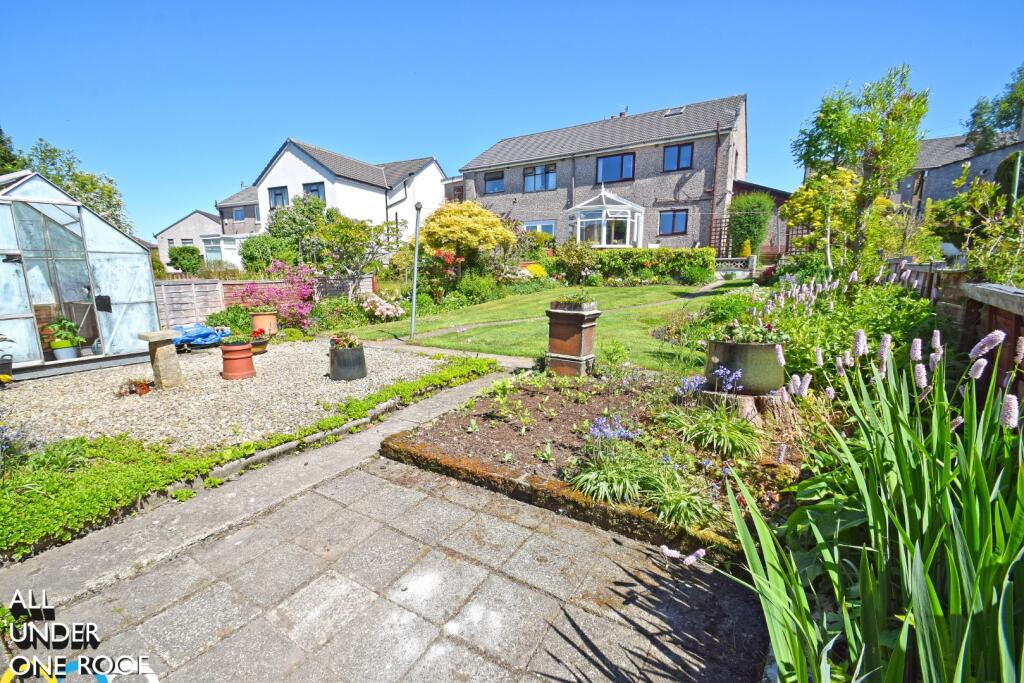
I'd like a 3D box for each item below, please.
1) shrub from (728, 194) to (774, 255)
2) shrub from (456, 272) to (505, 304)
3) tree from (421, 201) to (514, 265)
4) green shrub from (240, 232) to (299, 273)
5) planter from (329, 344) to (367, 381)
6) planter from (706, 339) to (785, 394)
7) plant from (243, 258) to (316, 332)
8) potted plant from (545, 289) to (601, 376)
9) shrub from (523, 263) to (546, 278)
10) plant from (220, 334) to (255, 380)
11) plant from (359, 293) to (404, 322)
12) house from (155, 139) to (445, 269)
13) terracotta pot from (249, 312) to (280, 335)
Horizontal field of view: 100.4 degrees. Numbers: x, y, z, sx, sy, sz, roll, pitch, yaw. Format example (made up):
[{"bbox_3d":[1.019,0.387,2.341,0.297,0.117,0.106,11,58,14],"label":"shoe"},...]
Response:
[{"bbox_3d":[8.632,-4.113,15.313,1.420,2.228,1.400,5,11,28],"label":"shrub"},{"bbox_3d":[-0.818,-1.383,11.042,1.200,0.694,1.050,0,10,-4],"label":"shrub"},{"bbox_3d":[-1.363,-3.182,13.263,3.000,2.100,2.800,0,9,0],"label":"tree"},{"bbox_3d":[-9.015,-3.232,15.877,2.050,1.459,1.900,-5,11,-29],"label":"green shrub"},{"bbox_3d":[-1.820,0.224,4.751,0.330,0.342,0.330,-7,12,-35],"label":"planter"},{"bbox_3d":[1.820,0.167,3.340,0.540,0.370,0.540,0,9,0],"label":"planter"},{"bbox_3d":[-4.656,-0.939,8.596,1.380,1.244,1.100,-5,11,-28],"label":"plant"},{"bbox_3d":[0.621,-0.016,4.411,0.430,0.720,0.430,5,11,32],"label":"potted plant"},{"bbox_3d":[0.929,-2.695,16.482,0.920,0.620,0.850,0,9,0],"label":"shrub"},{"bbox_3d":[-3.170,0.182,4.940,0.320,0.475,0.320,0,9,0],"label":"plant"},{"bbox_3d":[-2.629,-0.700,8.556,0.930,0.522,0.800,-3,10,-17],"label":"plant"},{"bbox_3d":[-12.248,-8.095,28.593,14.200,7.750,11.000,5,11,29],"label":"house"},{"bbox_3d":[-4.880,-0.355,8.390,0.475,0.450,0.475,0,9,0],"label":"terracotta pot"}]

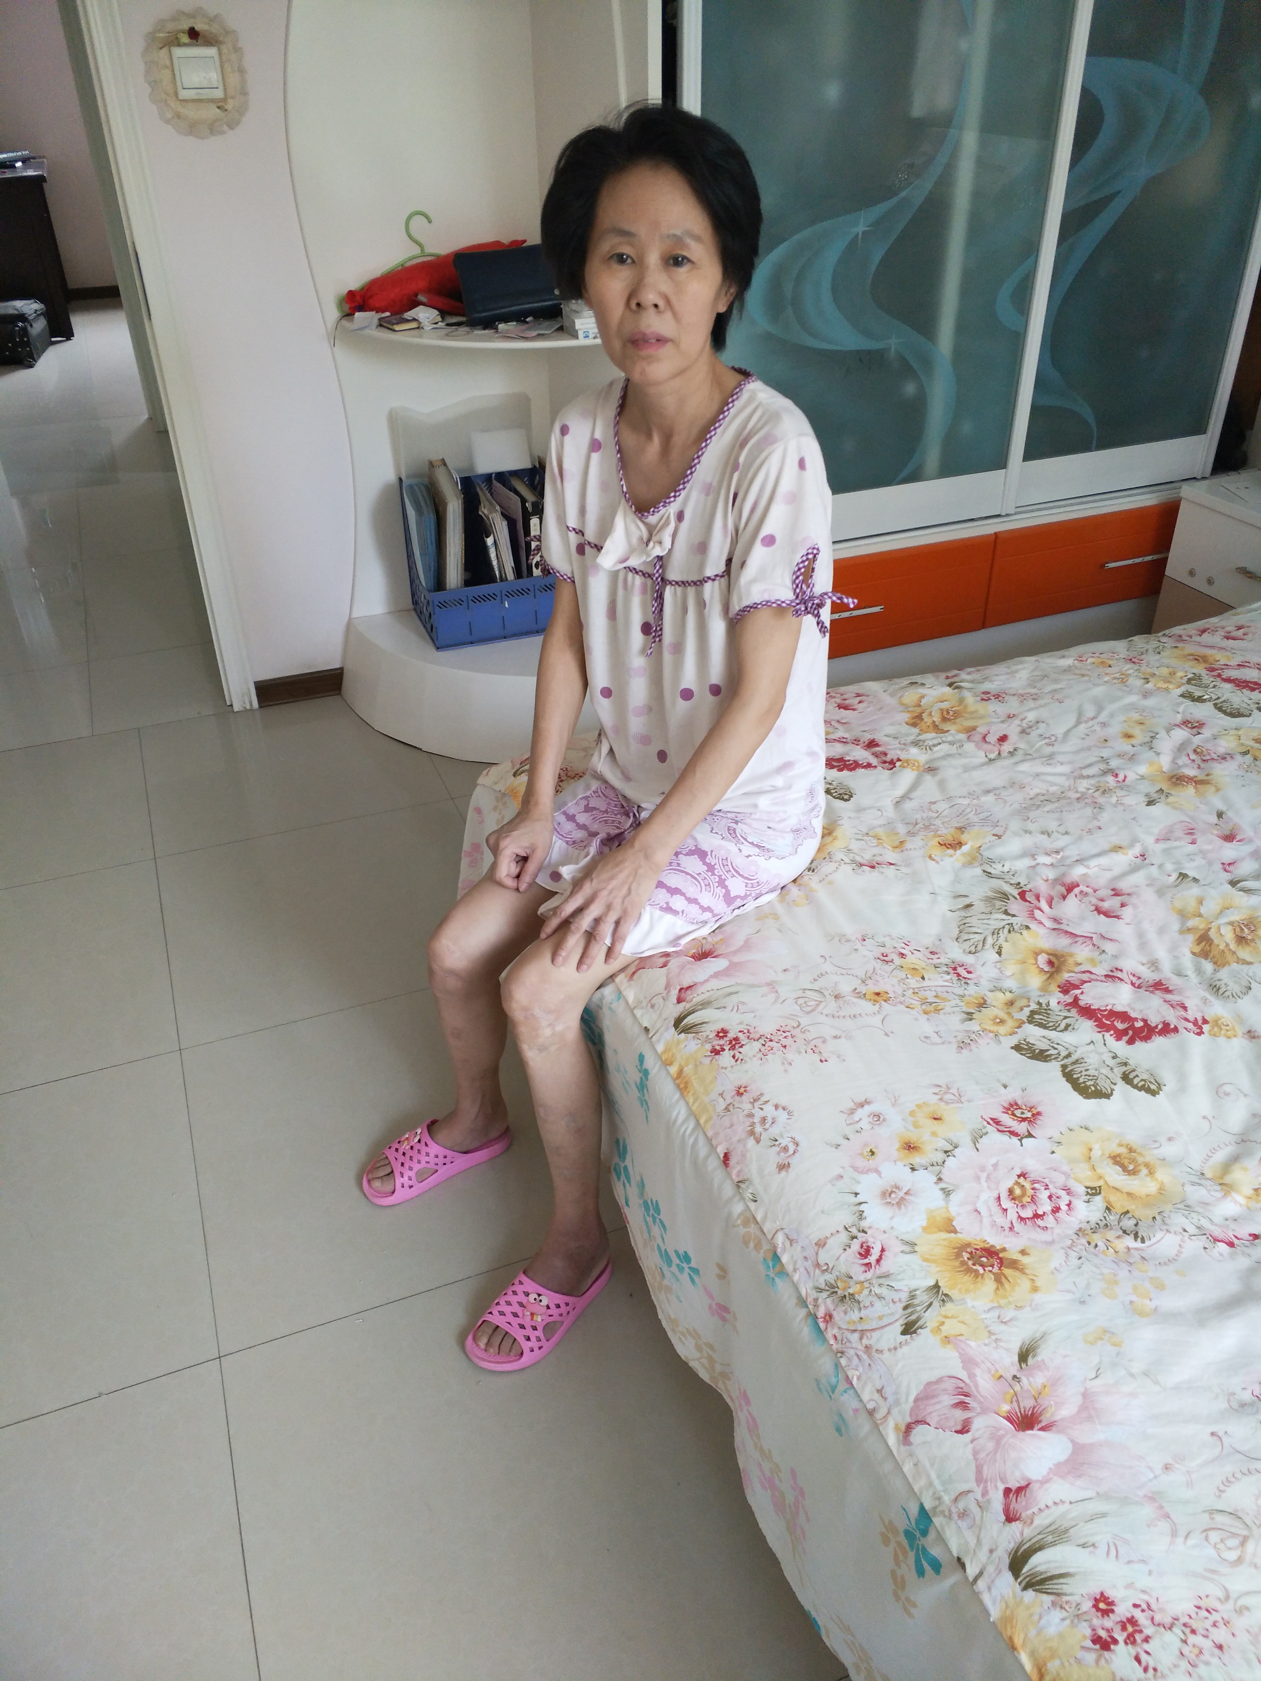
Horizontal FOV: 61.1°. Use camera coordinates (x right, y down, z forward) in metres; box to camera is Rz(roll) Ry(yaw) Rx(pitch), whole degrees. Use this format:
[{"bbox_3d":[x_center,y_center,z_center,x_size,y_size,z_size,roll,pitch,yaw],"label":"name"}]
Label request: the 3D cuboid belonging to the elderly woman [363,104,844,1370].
[{"bbox_3d":[-0.078,-0.090,1.320,0.470,1.330,0.700,26,40,37],"label":"elderly woman"}]

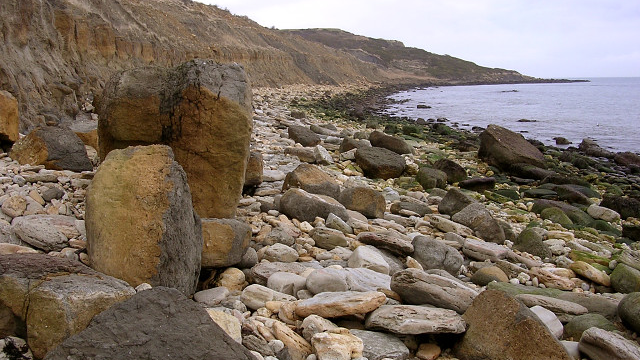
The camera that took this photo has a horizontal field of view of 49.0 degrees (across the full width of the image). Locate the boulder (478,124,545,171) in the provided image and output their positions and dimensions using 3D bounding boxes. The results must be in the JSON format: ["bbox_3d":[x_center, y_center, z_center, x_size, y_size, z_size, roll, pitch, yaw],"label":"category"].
[{"bbox_3d":[3.886,-0.667,14.266,1.238,0.892,0.991,4,9,25],"label":"boulder"}]

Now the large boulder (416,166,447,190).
[{"bbox_3d":[1.660,-0.023,10.427,0.442,0.343,0.376,0,8,0],"label":"large boulder"}]

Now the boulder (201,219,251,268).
[{"bbox_3d":[-0.785,0.494,5.507,0.447,0.357,0.358,2,8,12],"label":"boulder"}]

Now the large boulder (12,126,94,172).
[{"bbox_3d":[-3.930,-0.454,10.307,1.036,0.637,0.829,3,9,22],"label":"large boulder"}]

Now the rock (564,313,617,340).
[{"bbox_3d":[1.723,0.941,4.476,0.307,0.159,0.230,1,8,10],"label":"rock"}]

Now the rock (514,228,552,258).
[{"bbox_3d":[2.040,0.608,6.748,0.362,0.255,0.289,3,9,20],"label":"rock"}]

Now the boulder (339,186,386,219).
[{"bbox_3d":[0.489,0.258,8.126,0.526,0.339,0.421,-1,8,-10],"label":"boulder"}]

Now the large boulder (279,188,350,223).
[{"bbox_3d":[-0.063,0.282,7.906,0.788,0.328,0.473,4,9,25],"label":"large boulder"}]

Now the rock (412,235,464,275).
[{"bbox_3d":[1.010,0.632,5.986,0.420,0.302,0.315,3,9,20],"label":"rock"}]

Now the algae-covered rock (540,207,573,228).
[{"bbox_3d":[2.798,0.442,8.300,0.366,0.239,0.293,2,9,15],"label":"algae-covered rock"}]

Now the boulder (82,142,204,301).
[{"bbox_3d":[-1.246,0.280,4.981,0.739,1.052,0.554,1,8,8],"label":"boulder"}]

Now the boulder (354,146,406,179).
[{"bbox_3d":[1.003,-0.293,11.629,0.842,0.500,0.632,1,8,10],"label":"boulder"}]

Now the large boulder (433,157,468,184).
[{"bbox_3d":[2.079,-0.138,11.284,0.586,0.399,0.440,3,9,20],"label":"large boulder"}]

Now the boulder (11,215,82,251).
[{"bbox_3d":[-2.100,0.408,5.392,0.510,0.262,0.331,2,9,15],"label":"boulder"}]

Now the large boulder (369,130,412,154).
[{"bbox_3d":[1.505,-0.793,15.018,0.923,0.517,0.554,4,9,25],"label":"large boulder"}]

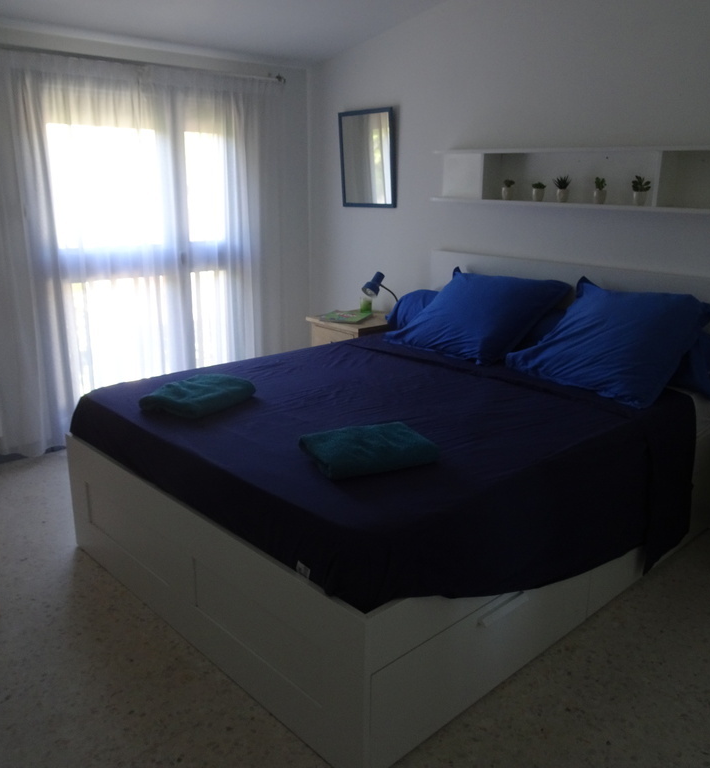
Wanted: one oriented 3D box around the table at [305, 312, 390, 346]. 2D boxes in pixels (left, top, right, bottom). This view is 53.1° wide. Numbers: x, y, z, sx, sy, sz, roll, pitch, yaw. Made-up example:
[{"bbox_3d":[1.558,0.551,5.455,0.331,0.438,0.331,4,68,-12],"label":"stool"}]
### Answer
[{"bbox_3d":[0.010,-0.078,4.332,0.400,0.645,0.485,-13,20,-41],"label":"table"}]

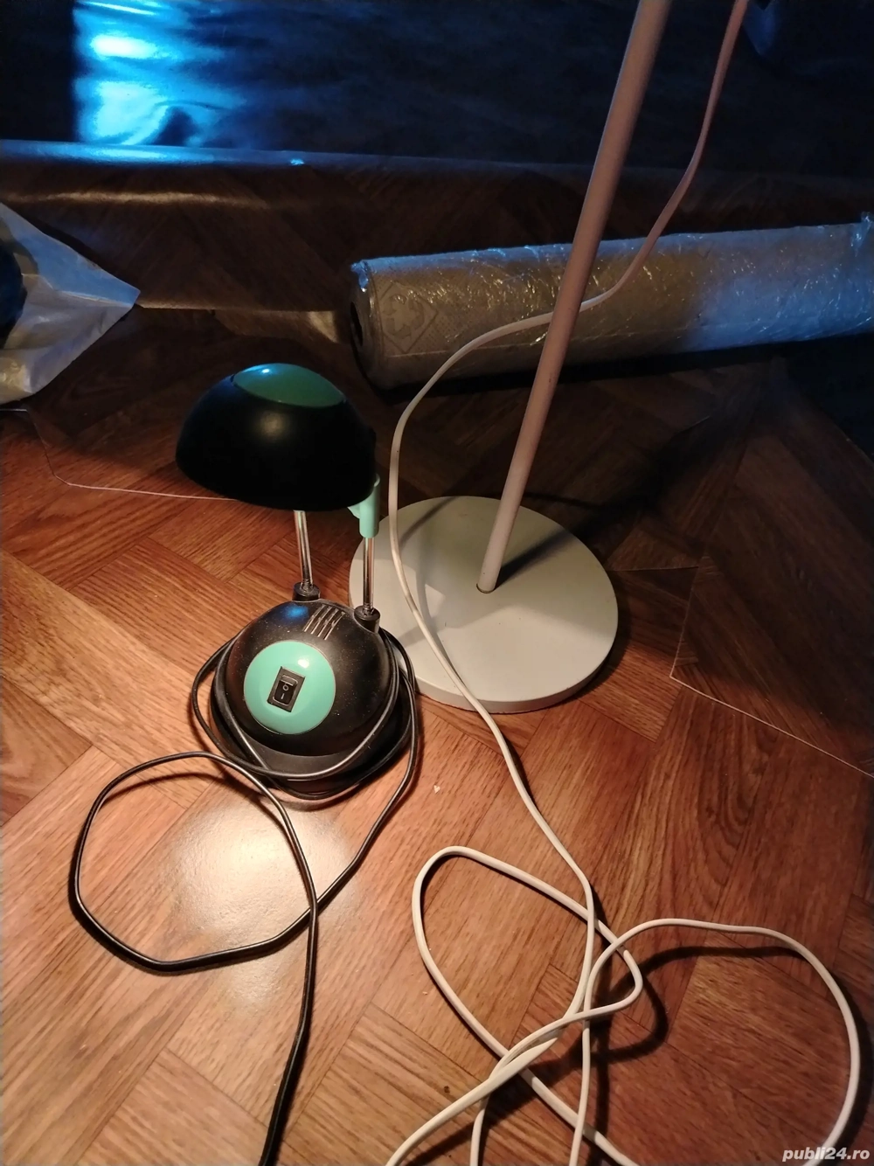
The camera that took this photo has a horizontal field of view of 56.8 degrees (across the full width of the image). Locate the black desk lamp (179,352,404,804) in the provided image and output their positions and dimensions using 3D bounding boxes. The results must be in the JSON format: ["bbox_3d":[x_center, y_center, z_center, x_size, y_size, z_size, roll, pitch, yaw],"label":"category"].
[{"bbox_3d":[-0.063,-0.006,0.442,0.131,0.256,0.134,19,48,6],"label":"black desk lamp"}]

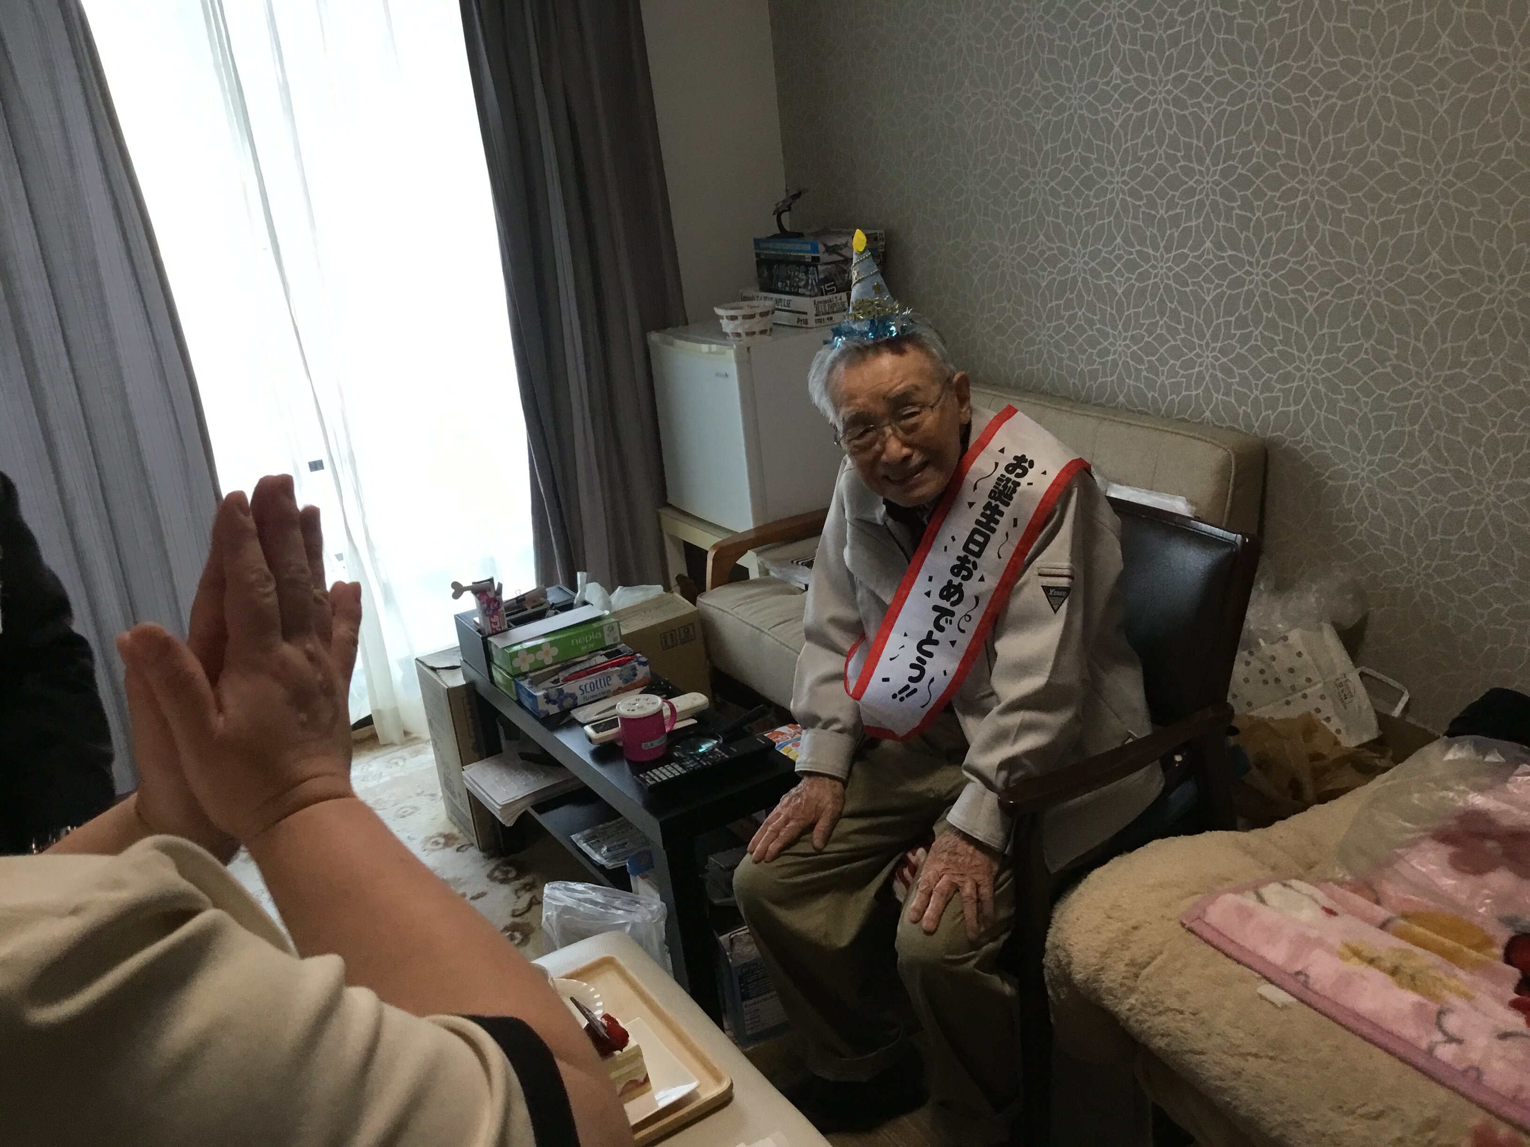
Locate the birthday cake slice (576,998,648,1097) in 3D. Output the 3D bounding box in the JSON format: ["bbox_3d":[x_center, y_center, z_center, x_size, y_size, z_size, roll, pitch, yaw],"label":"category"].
[{"bbox_3d":[-0.166,0.490,1.368,0.075,0.070,0.056,-17,22,-28],"label":"birthday cake slice"}]

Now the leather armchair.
[{"bbox_3d":[0.432,0.343,2.181,0.550,0.845,0.560,-15,21,-25],"label":"leather armchair"}]

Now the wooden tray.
[{"bbox_3d":[-0.196,0.511,1.431,0.220,0.022,0.282,-17,22,-28],"label":"wooden tray"}]

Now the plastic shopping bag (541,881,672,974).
[{"bbox_3d":[-0.263,0.685,2.225,0.210,0.310,0.130,-1,20,14],"label":"plastic shopping bag"}]

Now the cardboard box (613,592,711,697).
[{"bbox_3d":[-0.287,0.294,3.199,0.270,0.415,0.160,-15,21,-25],"label":"cardboard box"}]

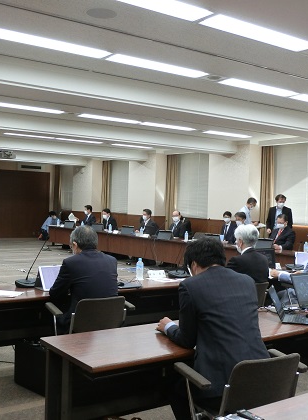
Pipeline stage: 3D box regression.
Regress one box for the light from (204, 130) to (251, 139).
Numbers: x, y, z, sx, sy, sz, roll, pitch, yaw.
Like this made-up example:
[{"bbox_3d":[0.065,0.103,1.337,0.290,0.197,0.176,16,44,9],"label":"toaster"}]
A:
[{"bbox_3d":[1.542,-1.593,11.512,1.253,0.070,0.287,1,1,-36],"label":"light"}]

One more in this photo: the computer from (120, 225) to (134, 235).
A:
[{"bbox_3d":[-0.657,0.494,13.692,0.280,0.235,0.340,1,1,-36],"label":"computer"}]

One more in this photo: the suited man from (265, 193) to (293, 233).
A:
[{"bbox_3d":[2.611,0.558,11.457,0.540,1.740,0.340,2,1,30],"label":"suited man"}]

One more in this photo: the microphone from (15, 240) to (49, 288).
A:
[{"bbox_3d":[-1.078,0.463,4.879,0.350,0.440,0.200,2,1,39],"label":"microphone"}]

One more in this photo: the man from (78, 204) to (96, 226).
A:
[{"bbox_3d":[-2.138,0.578,16.726,0.700,1.350,0.540,1,1,-31],"label":"man"}]

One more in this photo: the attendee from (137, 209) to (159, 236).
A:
[{"bbox_3d":[-0.217,0.649,13.915,0.800,1.330,0.550,1,1,-27],"label":"attendee"}]

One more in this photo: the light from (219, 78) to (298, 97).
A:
[{"bbox_3d":[1.363,-1.577,7.045,1.260,0.070,0.260,1,1,-36],"label":"light"}]

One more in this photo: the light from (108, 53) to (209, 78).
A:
[{"bbox_3d":[0.062,-1.606,6.102,1.260,0.070,0.260,1,1,-36],"label":"light"}]

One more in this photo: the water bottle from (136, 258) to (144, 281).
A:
[{"bbox_3d":[-0.121,0.547,5.121,0.066,0.207,0.066,1,1,-36],"label":"water bottle"}]

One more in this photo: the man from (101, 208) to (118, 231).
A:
[{"bbox_3d":[-1.214,0.593,13.849,0.740,1.260,0.500,1,1,-36],"label":"man"}]

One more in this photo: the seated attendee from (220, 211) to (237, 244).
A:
[{"bbox_3d":[1.309,0.677,10.181,0.740,1.290,0.500,1,1,-36],"label":"seated attendee"}]

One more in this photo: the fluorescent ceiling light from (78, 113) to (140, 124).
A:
[{"bbox_3d":[-0.774,-1.645,9.838,1.170,0.070,0.294,1,1,-36],"label":"fluorescent ceiling light"}]

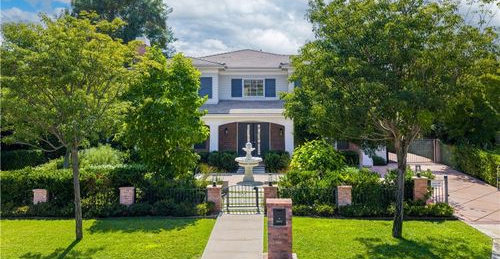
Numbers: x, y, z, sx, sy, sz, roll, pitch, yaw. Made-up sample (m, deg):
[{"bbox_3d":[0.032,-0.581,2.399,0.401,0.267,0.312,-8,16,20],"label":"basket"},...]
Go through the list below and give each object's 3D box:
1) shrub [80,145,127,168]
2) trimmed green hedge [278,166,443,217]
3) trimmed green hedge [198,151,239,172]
[{"bbox_3d":[-6.150,1.450,16.200,2.000,1.650,1.800,0,1,2],"label":"shrub"},{"bbox_3d":[3.600,1.960,12.900,5.400,1.360,1.900,0,1,2],"label":"trimmed green hedge"},{"bbox_3d":[-1.660,1.650,19.900,2.150,1.050,1.100,0,1,2],"label":"trimmed green hedge"}]

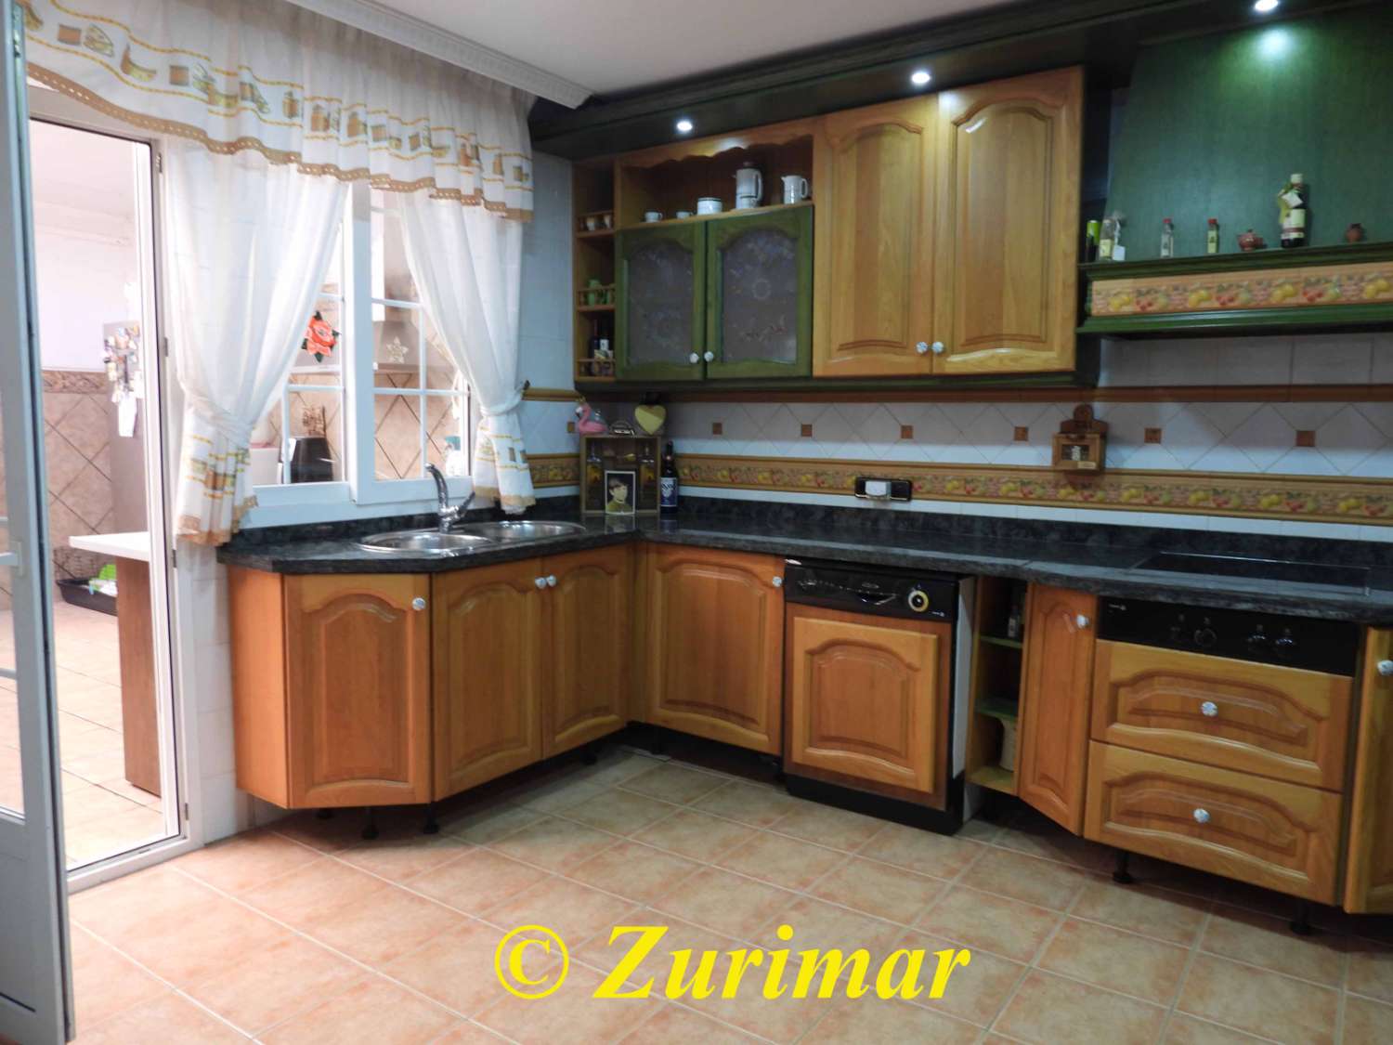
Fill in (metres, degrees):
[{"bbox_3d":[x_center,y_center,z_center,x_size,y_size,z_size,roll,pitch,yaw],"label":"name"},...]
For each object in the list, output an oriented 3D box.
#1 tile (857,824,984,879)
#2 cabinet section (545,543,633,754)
[{"bbox_3d":[0.689,1.014,2.981,0.306,0.010,0.306,4,6,34],"label":"tile"},{"bbox_3d":[-0.620,0.427,3.622,0.573,0.702,0.474,4,6,34],"label":"cabinet section"}]

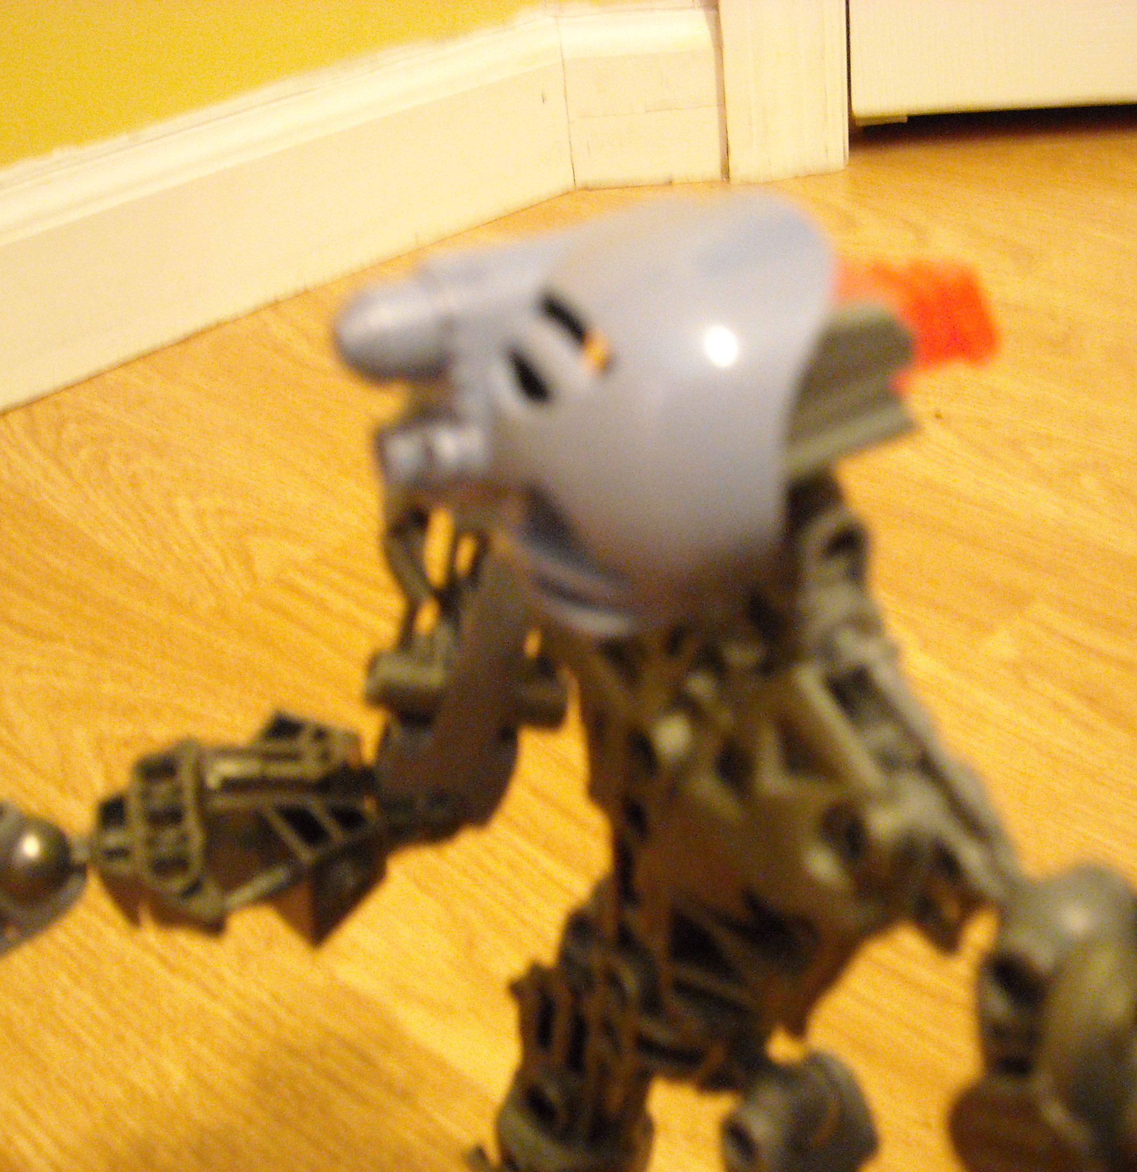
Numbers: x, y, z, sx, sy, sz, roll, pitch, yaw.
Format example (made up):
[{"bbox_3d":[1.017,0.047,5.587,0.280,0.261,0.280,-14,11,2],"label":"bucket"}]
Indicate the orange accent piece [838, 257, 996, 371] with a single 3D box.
[{"bbox_3d":[0.039,-0.031,0.182,0.019,0.011,0.013,-21,34,-21],"label":"orange accent piece"}]

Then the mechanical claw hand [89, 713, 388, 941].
[{"bbox_3d":[-0.041,0.030,0.197,0.035,0.020,0.021,-7,31,0],"label":"mechanical claw hand"}]

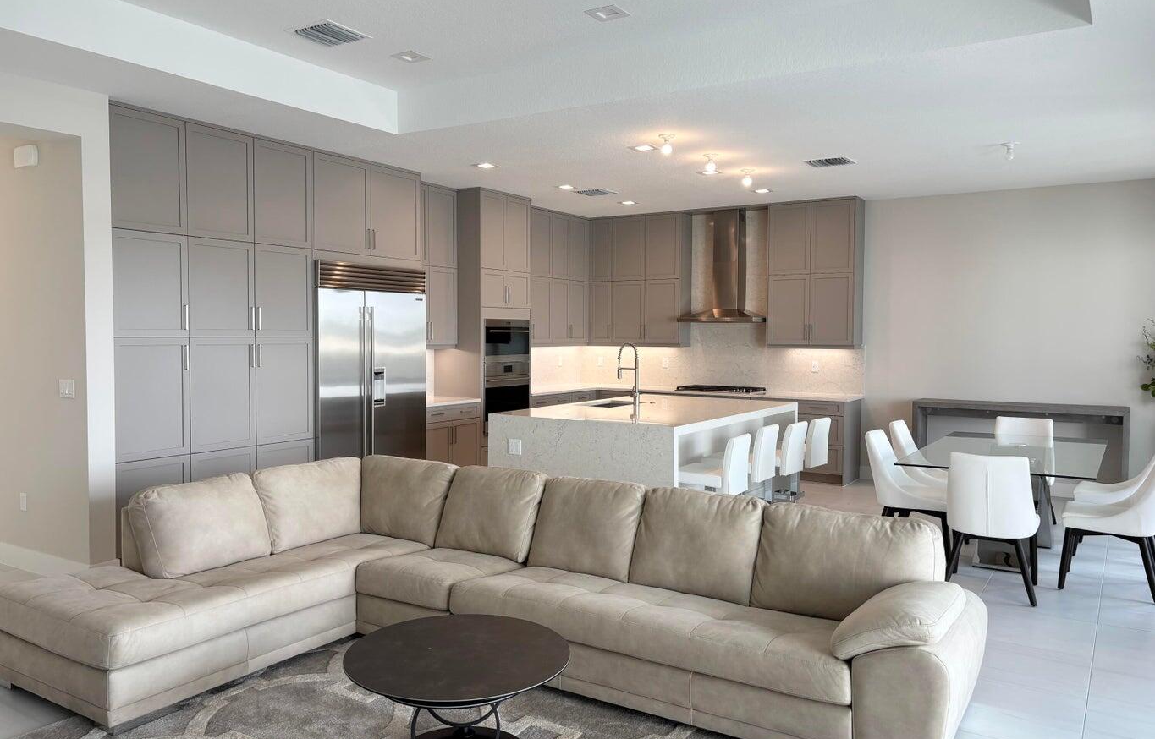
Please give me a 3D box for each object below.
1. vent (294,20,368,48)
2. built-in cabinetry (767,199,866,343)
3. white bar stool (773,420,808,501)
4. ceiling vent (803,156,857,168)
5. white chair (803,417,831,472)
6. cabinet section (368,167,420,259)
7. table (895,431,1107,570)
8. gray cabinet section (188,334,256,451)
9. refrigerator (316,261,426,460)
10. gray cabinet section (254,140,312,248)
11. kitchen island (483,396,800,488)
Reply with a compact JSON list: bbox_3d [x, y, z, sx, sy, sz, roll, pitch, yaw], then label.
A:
[{"bbox_3d":[-1.455,-1.962,5.084,0.362,0.030,0.367,2,3,33],"label":"vent"},{"bbox_3d":[2.612,-1.038,9.583,0.986,1.600,0.330,2,3,33],"label":"built-in cabinetry"},{"bbox_3d":[1.646,0.855,7.439,0.480,0.840,0.430,2,3,33],"label":"white bar stool"},{"bbox_3d":[2.139,-1.745,7.323,0.360,0.035,0.300,2,3,33],"label":"ceiling vent"},{"bbox_3d":[2.097,0.846,8.217,0.460,0.800,0.430,2,3,33],"label":"white chair"},{"bbox_3d":[-1.861,-1.388,7.862,0.600,0.777,0.619,2,3,33],"label":"cabinet section"},{"bbox_3d":[3.076,0.957,6.166,1.110,0.750,2.220,2,3,33],"label":"table"},{"bbox_3d":[-2.814,0.169,6.453,0.600,0.819,0.544,2,3,33],"label":"gray cabinet section"},{"bbox_3d":[-1.985,0.185,7.609,0.670,2.140,1.230,2,3,33],"label":"refrigerator"},{"bbox_3d":[-2.512,-1.348,6.850,0.600,0.777,0.549,2,3,33],"label":"gray cabinet section"},{"bbox_3d":[0.697,0.801,7.739,1.722,0.915,2.711,2,3,33],"label":"kitchen island"}]

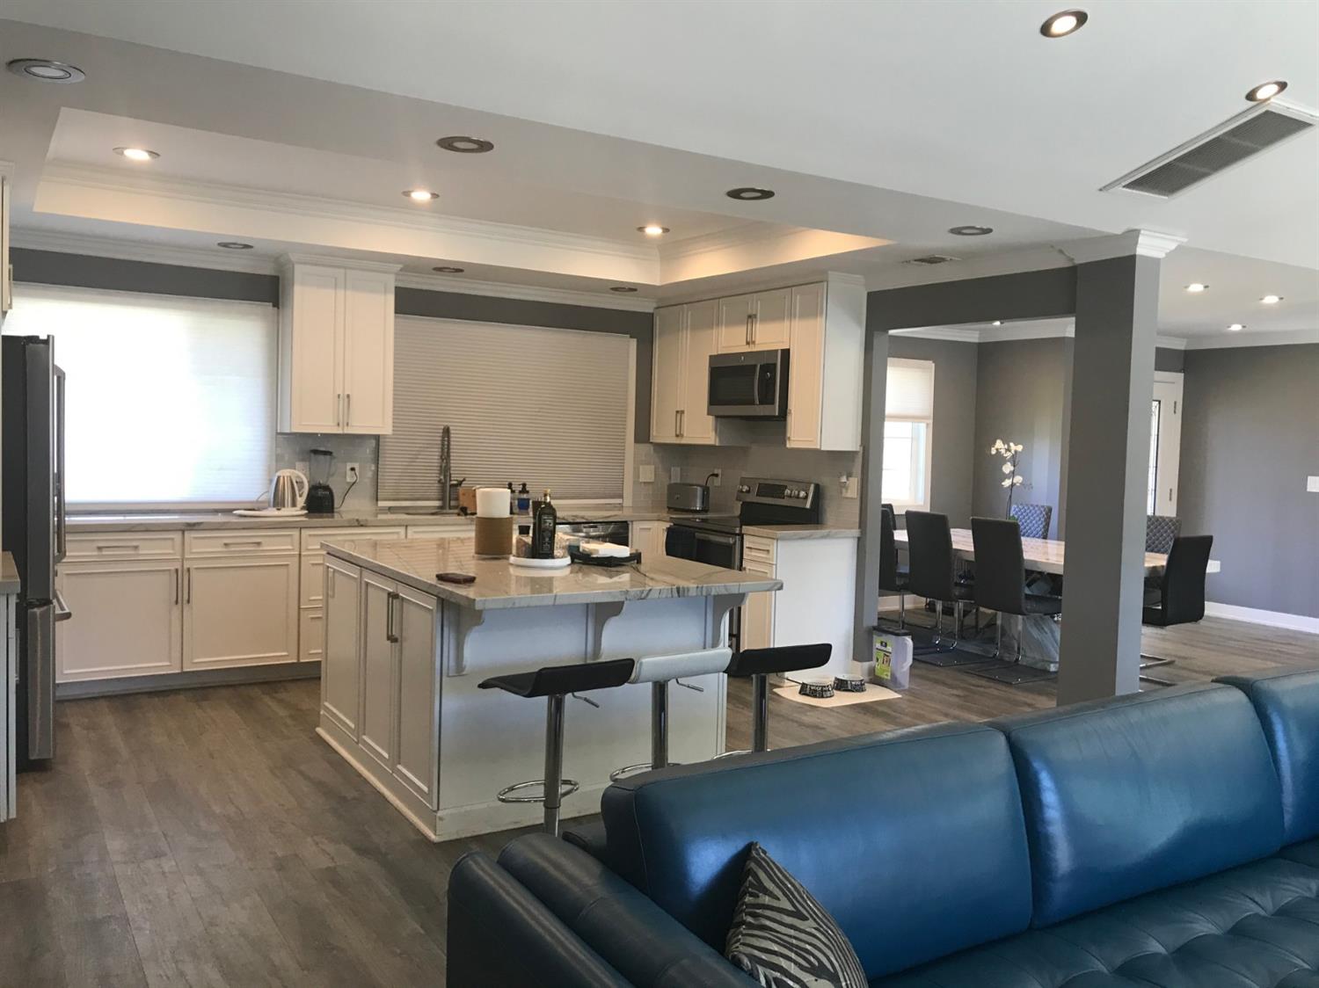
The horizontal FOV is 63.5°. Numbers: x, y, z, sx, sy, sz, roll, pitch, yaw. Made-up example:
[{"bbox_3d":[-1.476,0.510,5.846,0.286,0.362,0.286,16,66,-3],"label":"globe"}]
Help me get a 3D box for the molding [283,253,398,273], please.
[{"bbox_3d":[-1.923,-1.356,6.403,0.670,0.085,0.370,0,3,-32],"label":"molding"}]

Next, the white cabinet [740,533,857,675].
[{"bbox_3d":[0.860,0.689,6.603,0.594,0.866,0.386,0,4,-32],"label":"white cabinet"}]

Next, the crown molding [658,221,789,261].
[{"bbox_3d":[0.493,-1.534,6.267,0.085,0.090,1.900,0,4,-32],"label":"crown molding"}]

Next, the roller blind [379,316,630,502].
[{"bbox_3d":[-1.018,-0.553,7.365,1.849,1.210,0.060,0,4,-32],"label":"roller blind"}]

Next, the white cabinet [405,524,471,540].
[{"bbox_3d":[-1.290,0.554,6.922,0.920,0.770,0.600,0,4,-32],"label":"white cabinet"}]

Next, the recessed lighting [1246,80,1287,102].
[{"bbox_3d":[2.183,-1.447,3.833,0.145,0.025,0.145,0,-13,-32],"label":"recessed lighting"}]

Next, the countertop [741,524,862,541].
[{"bbox_3d":[0.860,0.239,6.582,0.634,0.042,0.406,0,4,-32],"label":"countertop"}]

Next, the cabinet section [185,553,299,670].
[{"bbox_3d":[-2.418,0.640,6.060,0.602,0.597,0.502,0,4,-33],"label":"cabinet section"}]

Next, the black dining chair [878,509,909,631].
[{"bbox_3d":[1.729,0.594,7.679,0.613,0.990,0.402,0,4,-32],"label":"black dining chair"}]

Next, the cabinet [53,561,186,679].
[{"bbox_3d":[-2.985,0.642,5.854,0.603,0.630,0.580,0,4,-32],"label":"cabinet"}]

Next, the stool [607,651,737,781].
[{"bbox_3d":[-0.018,0.891,3.757,0.390,0.730,0.420,0,4,-32],"label":"stool"}]

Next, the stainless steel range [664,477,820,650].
[{"bbox_3d":[0.498,0.501,6.761,0.700,1.180,0.760,0,3,-32],"label":"stainless steel range"}]

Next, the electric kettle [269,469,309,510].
[{"bbox_3d":[-2.196,-0.030,6.325,0.219,0.239,0.170,0,3,-25],"label":"electric kettle"}]

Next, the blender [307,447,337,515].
[{"bbox_3d":[-2.062,-0.080,6.466,0.180,0.400,0.180,0,3,-24],"label":"blender"}]

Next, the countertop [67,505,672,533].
[{"bbox_3d":[-1.497,0.148,6.635,4.330,0.045,0.650,0,3,-32],"label":"countertop"}]

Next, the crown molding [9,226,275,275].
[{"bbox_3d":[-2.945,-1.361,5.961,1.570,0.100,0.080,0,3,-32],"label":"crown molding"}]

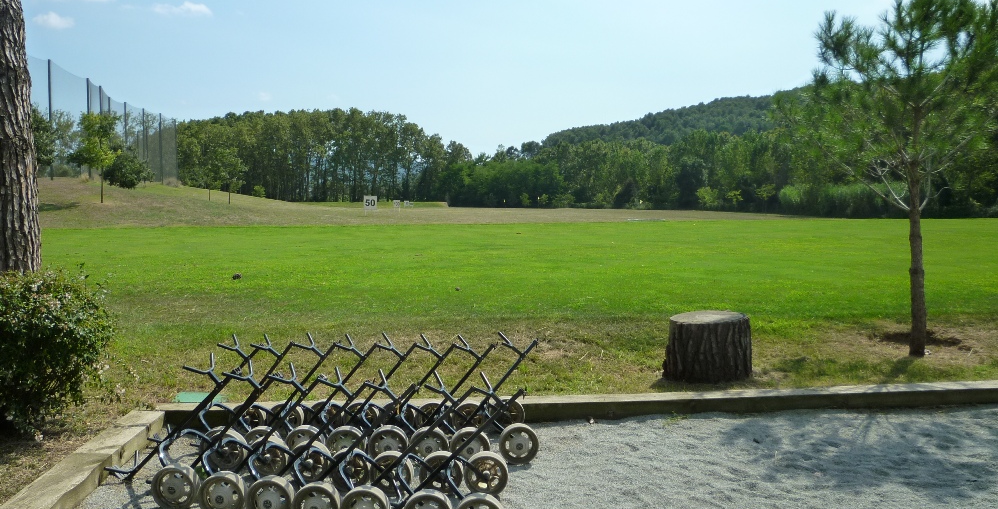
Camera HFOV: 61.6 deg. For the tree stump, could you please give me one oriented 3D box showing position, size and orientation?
[{"bbox_3d":[1.765,0.790,7.080,0.740,0.490,0.710,0,4,0],"label":"tree stump"}]

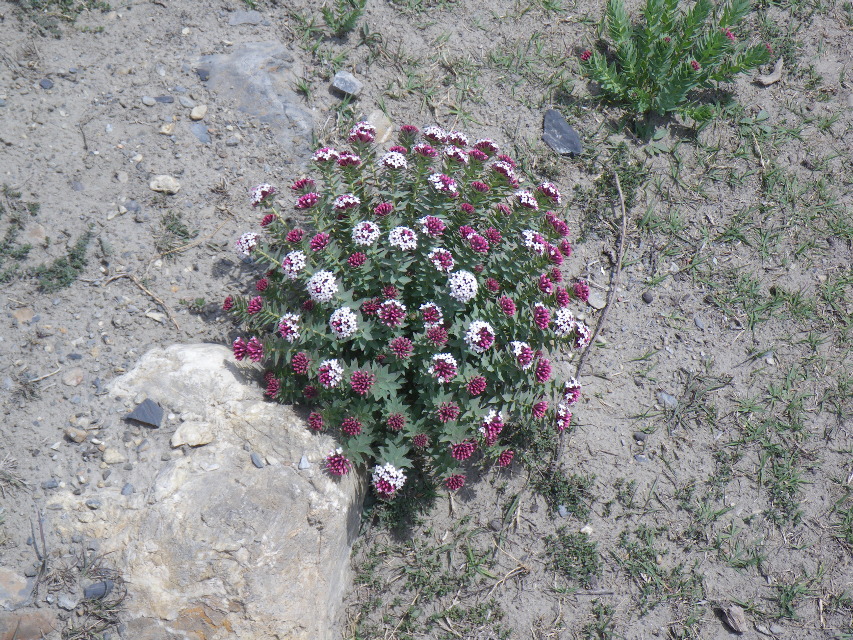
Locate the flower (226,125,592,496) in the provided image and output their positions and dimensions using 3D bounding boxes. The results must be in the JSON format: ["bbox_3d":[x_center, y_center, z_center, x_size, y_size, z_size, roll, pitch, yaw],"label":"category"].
[{"bbox_3d":[-0.020,-0.034,1.811,0.436,0.270,0.498,0,54,0],"label":"flower"}]

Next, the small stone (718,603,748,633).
[{"bbox_3d":[0.345,0.333,1.706,0.026,0.022,0.036,-16,56,-12],"label":"small stone"}]

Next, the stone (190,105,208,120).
[{"bbox_3d":[-0.321,-0.293,2.161,0.025,0.018,0.021,-15,55,-11],"label":"stone"}]

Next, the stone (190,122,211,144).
[{"bbox_3d":[-0.312,-0.262,2.139,0.019,0.016,0.044,-29,59,-19],"label":"stone"}]

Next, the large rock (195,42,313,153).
[{"bbox_3d":[-0.239,-0.307,2.201,0.132,0.070,0.236,-16,56,-11],"label":"large rock"}]

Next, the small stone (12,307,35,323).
[{"bbox_3d":[-0.512,-0.007,1.955,0.023,0.014,0.027,-36,61,-23],"label":"small stone"}]

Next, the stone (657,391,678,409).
[{"bbox_3d":[0.296,0.097,1.880,0.032,0.012,0.012,31,60,21],"label":"stone"}]

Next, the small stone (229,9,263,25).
[{"bbox_3d":[-0.268,-0.450,2.276,0.051,0.018,0.026,1,54,0],"label":"small stone"}]

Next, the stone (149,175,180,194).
[{"bbox_3d":[-0.355,-0.184,2.081,0.040,0.026,0.028,11,55,8],"label":"stone"}]

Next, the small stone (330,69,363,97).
[{"bbox_3d":[-0.111,-0.339,2.192,0.045,0.030,0.035,12,55,9],"label":"small stone"}]

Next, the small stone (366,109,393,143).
[{"bbox_3d":[-0.064,-0.271,2.144,0.037,0.025,0.059,-4,54,-3],"label":"small stone"}]

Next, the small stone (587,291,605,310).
[{"bbox_3d":[0.220,-0.025,1.967,0.028,0.014,0.019,34,61,22],"label":"small stone"}]

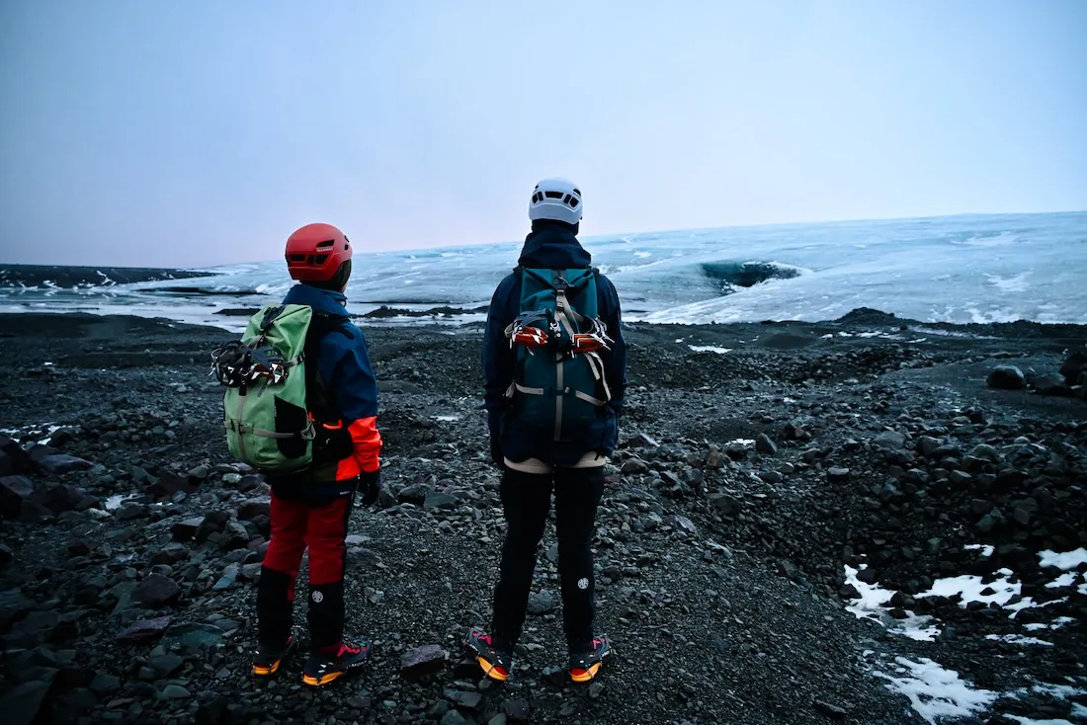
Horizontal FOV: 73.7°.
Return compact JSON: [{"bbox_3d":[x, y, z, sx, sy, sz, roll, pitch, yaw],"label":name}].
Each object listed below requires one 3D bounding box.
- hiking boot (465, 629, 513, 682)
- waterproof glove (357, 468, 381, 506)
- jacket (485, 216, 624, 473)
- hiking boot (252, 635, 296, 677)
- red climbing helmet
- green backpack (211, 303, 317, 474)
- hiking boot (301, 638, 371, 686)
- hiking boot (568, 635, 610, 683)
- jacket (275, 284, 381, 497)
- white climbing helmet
[{"bbox_3d":[-0.225,1.151,2.916,0.110,0.135,0.295,-3,6,-26],"label":"hiking boot"},{"bbox_3d":[-0.660,0.468,2.753,0.090,0.160,0.110,3,6,33],"label":"waterproof glove"},{"bbox_3d":[0.045,-0.081,2.774,0.530,0.890,0.340,0,5,1],"label":"jacket"},{"bbox_3d":[-1.085,1.148,2.956,0.105,0.130,0.280,2,5,18],"label":"hiking boot"},{"bbox_3d":[-0.860,-0.417,2.774,0.215,0.195,0.270,4,7,38],"label":"red climbing helmet"},{"bbox_3d":[-0.985,0.081,2.598,0.300,0.580,0.280,3,6,32],"label":"green backpack"},{"bbox_3d":[-0.820,1.160,2.877,0.105,0.130,0.285,5,7,44],"label":"hiking boot"},{"bbox_3d":[0.178,1.151,2.916,0.110,0.135,0.295,2,6,24],"label":"hiking boot"},{"bbox_3d":[-0.825,0.088,2.789,0.490,0.770,0.330,3,6,33],"label":"jacket"},{"bbox_3d":[0.048,-0.602,2.767,0.215,0.170,0.275,0,5,2],"label":"white climbing helmet"}]

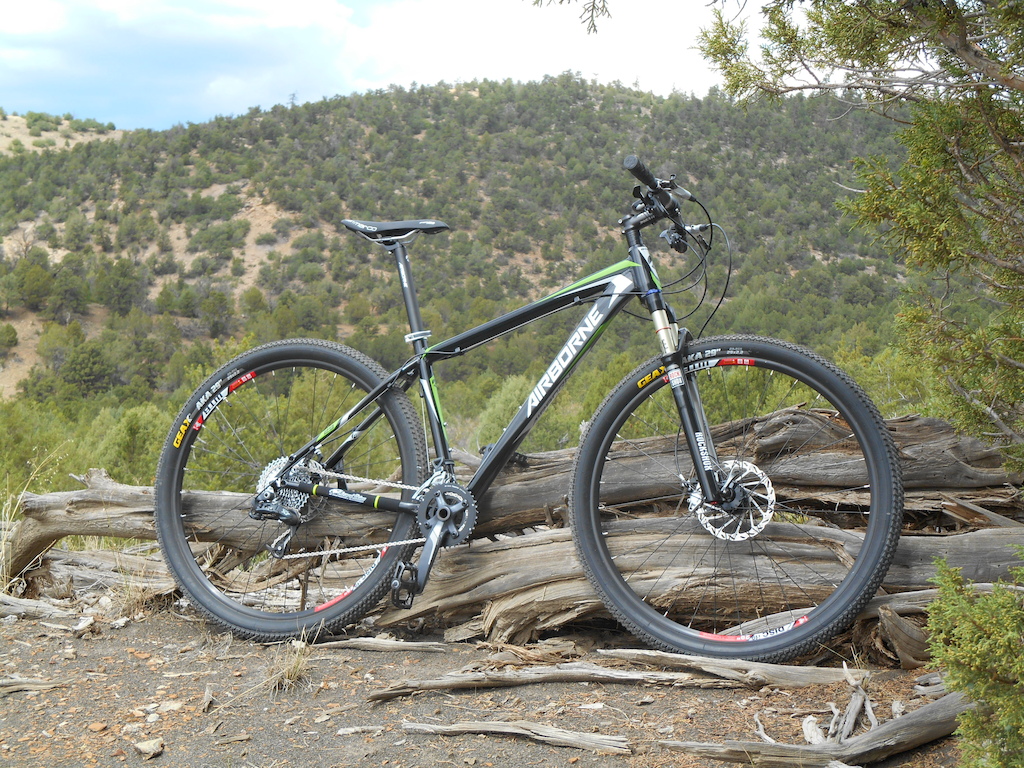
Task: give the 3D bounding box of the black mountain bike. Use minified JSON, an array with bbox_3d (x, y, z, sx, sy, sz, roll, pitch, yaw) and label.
[{"bbox_3d":[-0.014,0.088,4.179,1.825,1.068,0.680,0,-10,20],"label":"black mountain bike"}]

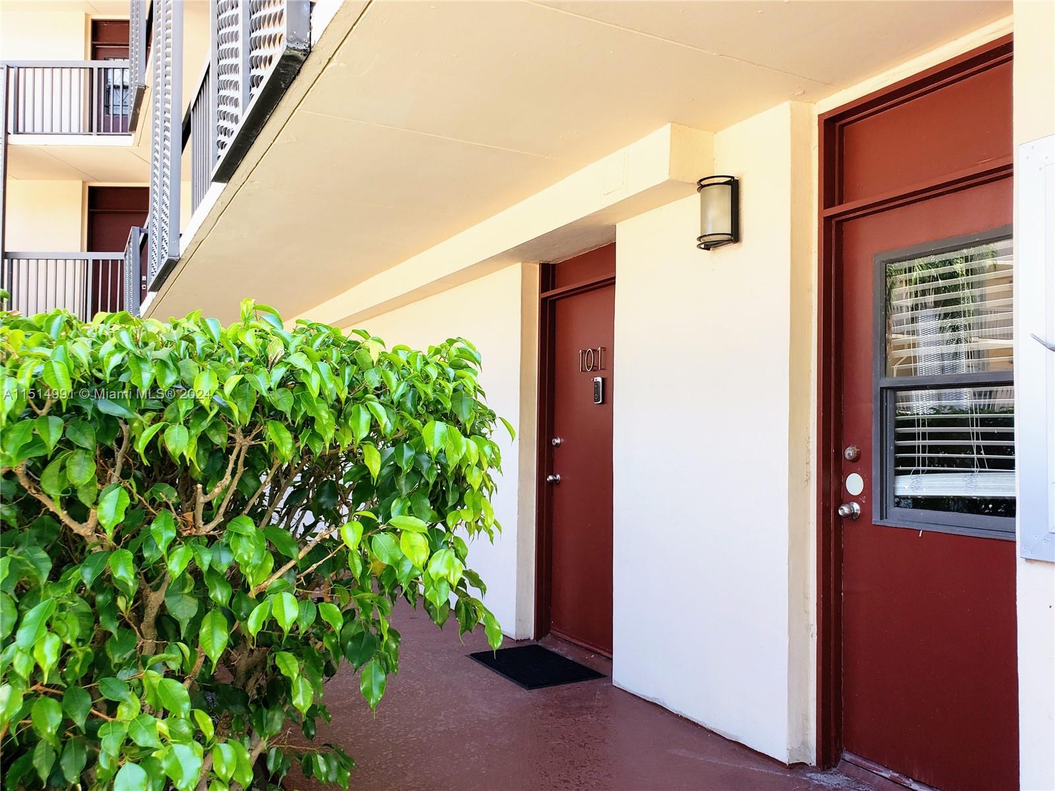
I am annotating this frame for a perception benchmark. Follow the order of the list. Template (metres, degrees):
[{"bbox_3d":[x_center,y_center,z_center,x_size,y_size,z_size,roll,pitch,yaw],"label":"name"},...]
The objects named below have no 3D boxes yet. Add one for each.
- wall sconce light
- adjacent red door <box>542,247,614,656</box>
[{"bbox_3d":[0.792,-0.774,3.372,0.123,0.270,0.176,3,-4,-30],"label":"wall sconce light"},{"bbox_3d":[0.394,0.305,4.530,0.070,2.230,0.920,3,-4,-30],"label":"adjacent red door"}]

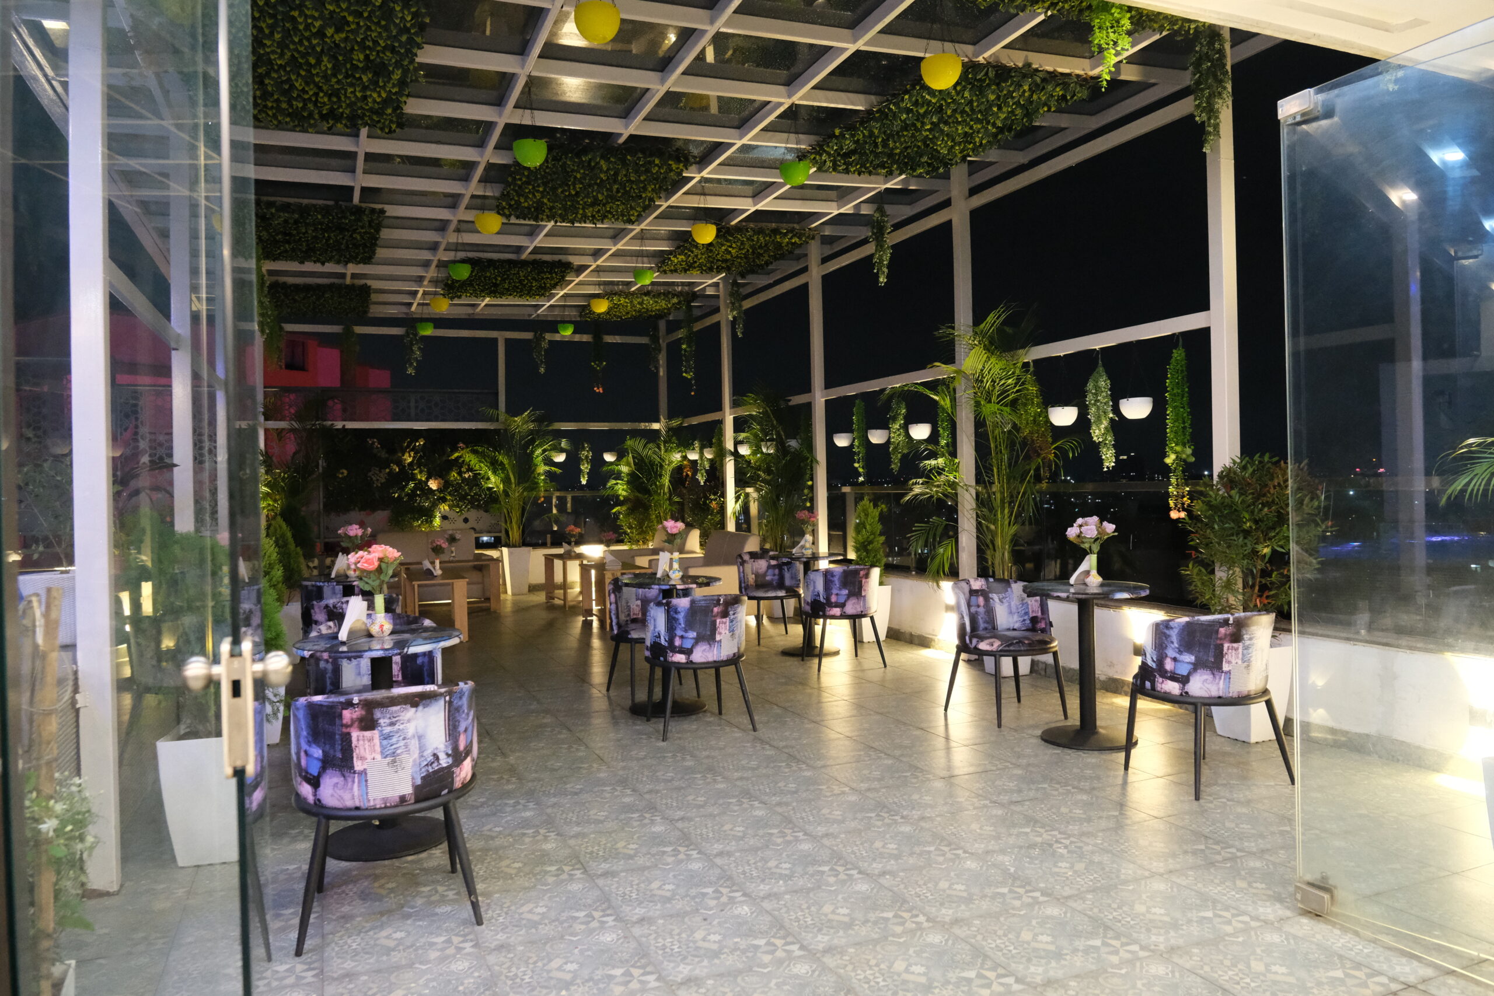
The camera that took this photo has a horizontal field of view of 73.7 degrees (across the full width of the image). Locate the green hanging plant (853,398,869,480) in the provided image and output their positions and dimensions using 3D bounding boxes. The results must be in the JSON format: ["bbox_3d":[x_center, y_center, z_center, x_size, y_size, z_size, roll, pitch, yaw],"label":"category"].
[{"bbox_3d":[1.014,-0.514,8.875,0.145,0.747,0.145,-1,0,0],"label":"green hanging plant"}]

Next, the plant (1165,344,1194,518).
[{"bbox_3d":[2.290,-0.355,5.274,0.146,0.926,0.143,-1,1,24],"label":"plant"}]

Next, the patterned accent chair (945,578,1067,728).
[{"bbox_3d":[1.410,0.824,5.444,0.548,0.716,0.563,-2,0,-21],"label":"patterned accent chair"}]

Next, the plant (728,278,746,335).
[{"bbox_3d":[-0.113,-2.177,11.300,0.190,0.680,0.190,-2,0,-23],"label":"plant"}]

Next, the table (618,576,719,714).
[{"bbox_3d":[-0.443,0.833,5.683,0.590,0.746,0.590,-1,0,0],"label":"table"}]

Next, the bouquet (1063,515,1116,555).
[{"bbox_3d":[1.684,0.182,4.886,0.253,0.192,0.225,-1,1,19],"label":"bouquet"}]

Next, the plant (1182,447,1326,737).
[{"bbox_3d":[2.415,0.470,4.819,0.660,1.360,0.660,-1,0,-23],"label":"plant"}]

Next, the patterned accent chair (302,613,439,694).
[{"bbox_3d":[-1.650,0.914,4.436,0.548,0.716,0.563,-2,0,-23],"label":"patterned accent chair"}]

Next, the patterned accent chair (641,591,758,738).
[{"bbox_3d":[-0.271,0.872,5.360,0.548,0.716,0.563,-2,0,-20],"label":"patterned accent chair"}]

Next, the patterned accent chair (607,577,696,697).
[{"bbox_3d":[-0.562,0.848,6.116,0.530,0.715,0.520,-1,0,-23],"label":"patterned accent chair"}]

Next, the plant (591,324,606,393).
[{"bbox_3d":[-1.876,-1.764,12.604,0.189,0.884,0.174,-2,1,-8],"label":"plant"}]

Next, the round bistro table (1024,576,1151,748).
[{"bbox_3d":[1.643,0.796,4.817,0.590,0.742,0.590,-1,0,0],"label":"round bistro table"}]

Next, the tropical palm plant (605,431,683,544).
[{"bbox_3d":[-1.310,-0.129,12.627,0.959,1.427,0.942,-2,1,-6],"label":"tropical palm plant"}]

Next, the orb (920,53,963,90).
[{"bbox_3d":[0.897,-1.968,4.597,0.192,0.136,0.192,-1,1,12],"label":"orb"}]

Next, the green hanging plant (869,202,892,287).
[{"bbox_3d":[0.991,-1.853,7.293,0.161,0.606,0.161,-1,0,0],"label":"green hanging plant"}]

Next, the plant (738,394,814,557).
[{"bbox_3d":[0.294,0.044,10.048,0.782,2.242,0.782,-2,0,0],"label":"plant"}]

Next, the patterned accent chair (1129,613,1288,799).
[{"bbox_3d":[1.920,0.820,4.183,0.522,0.714,0.504,-2,1,-21],"label":"patterned accent chair"}]

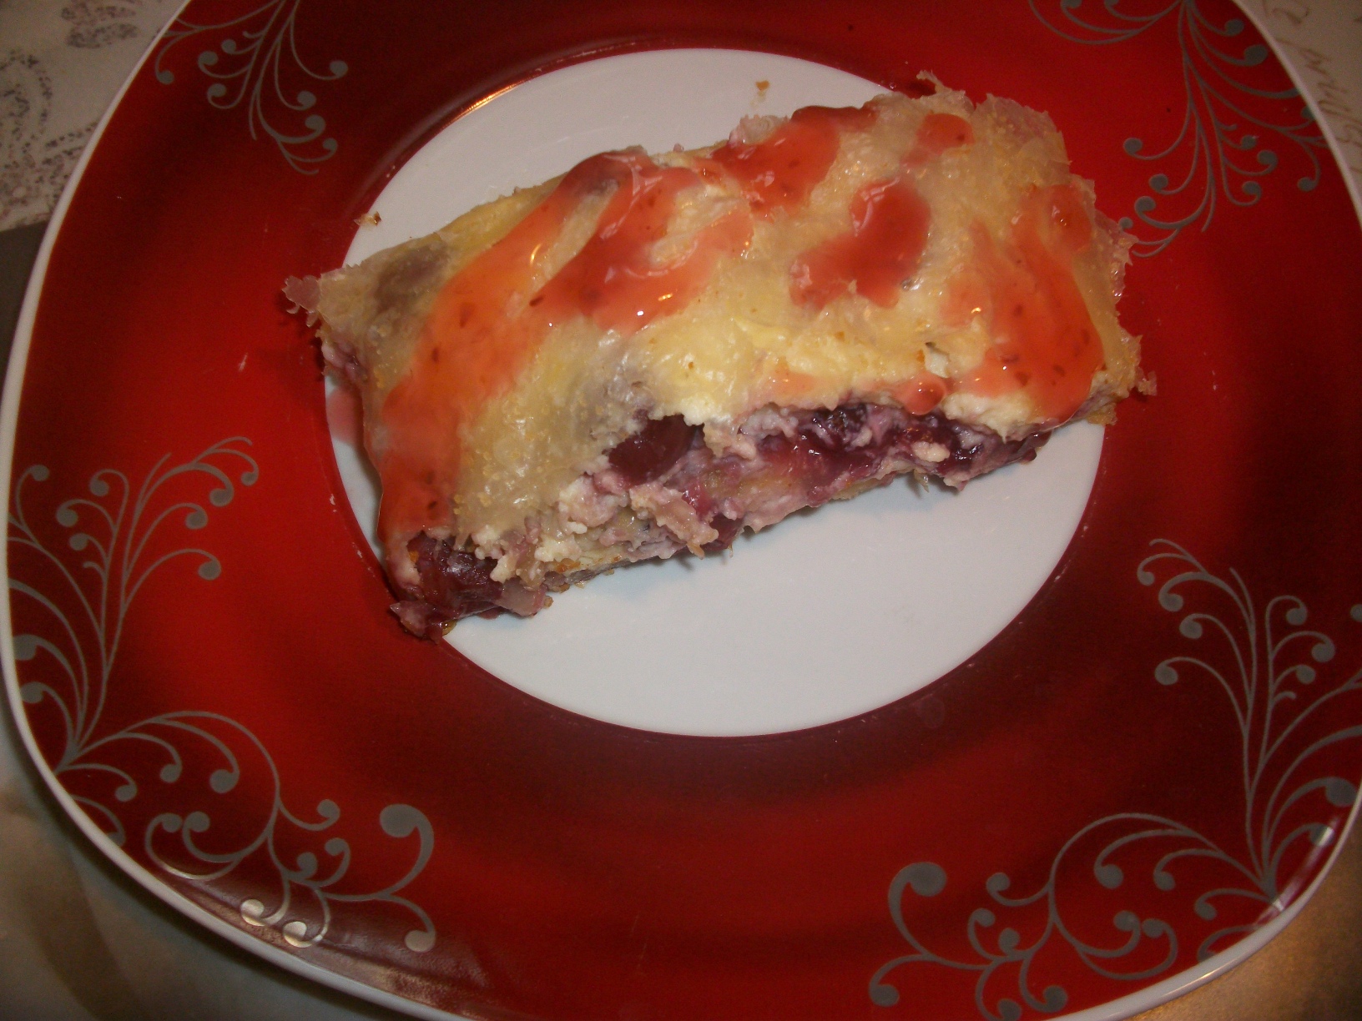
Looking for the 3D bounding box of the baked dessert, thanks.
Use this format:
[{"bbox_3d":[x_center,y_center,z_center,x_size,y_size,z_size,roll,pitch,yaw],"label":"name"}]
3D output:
[{"bbox_3d":[0.008,-0.033,0.223,0.144,0.036,0.068,-18,70,-9],"label":"baked dessert"}]

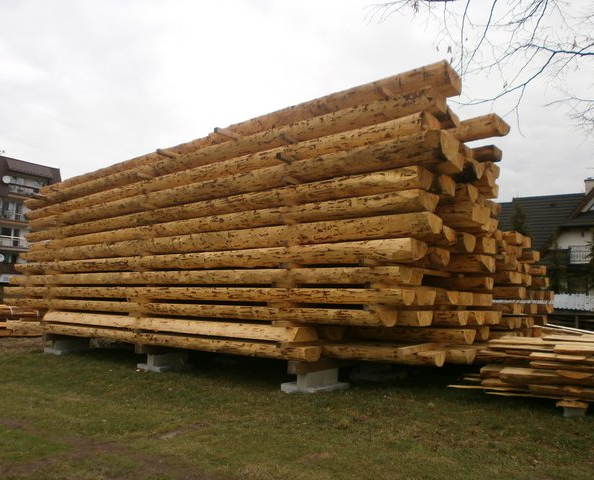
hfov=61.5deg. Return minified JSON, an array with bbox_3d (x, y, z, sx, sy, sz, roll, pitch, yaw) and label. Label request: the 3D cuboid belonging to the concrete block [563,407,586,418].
[{"bbox_3d":[3.318,2.022,5.964,0.230,0.140,0.340,-3,-7,30],"label":"concrete block"}]

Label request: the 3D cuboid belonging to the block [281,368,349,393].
[{"bbox_3d":[0.264,2.032,7.261,0.600,0.280,0.750,-4,-8,38],"label":"block"}]

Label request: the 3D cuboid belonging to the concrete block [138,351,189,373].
[{"bbox_3d":[-2.365,2.174,8.957,0.640,0.280,0.700,-4,-8,38],"label":"concrete block"}]

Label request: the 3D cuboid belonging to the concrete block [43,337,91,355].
[{"bbox_3d":[-5.053,2.364,11.063,0.680,0.280,0.680,-4,-8,38],"label":"concrete block"}]

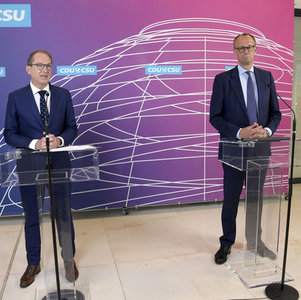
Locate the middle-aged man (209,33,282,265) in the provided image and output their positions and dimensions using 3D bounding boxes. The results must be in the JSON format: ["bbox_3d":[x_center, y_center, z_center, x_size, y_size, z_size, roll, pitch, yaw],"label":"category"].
[{"bbox_3d":[0.826,0.003,3.021,0.600,1.950,0.460,-3,9,-10],"label":"middle-aged man"}]

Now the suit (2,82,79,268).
[{"bbox_3d":[-0.811,0.217,2.707,0.560,1.420,0.380,-4,10,-17],"label":"suit"}]

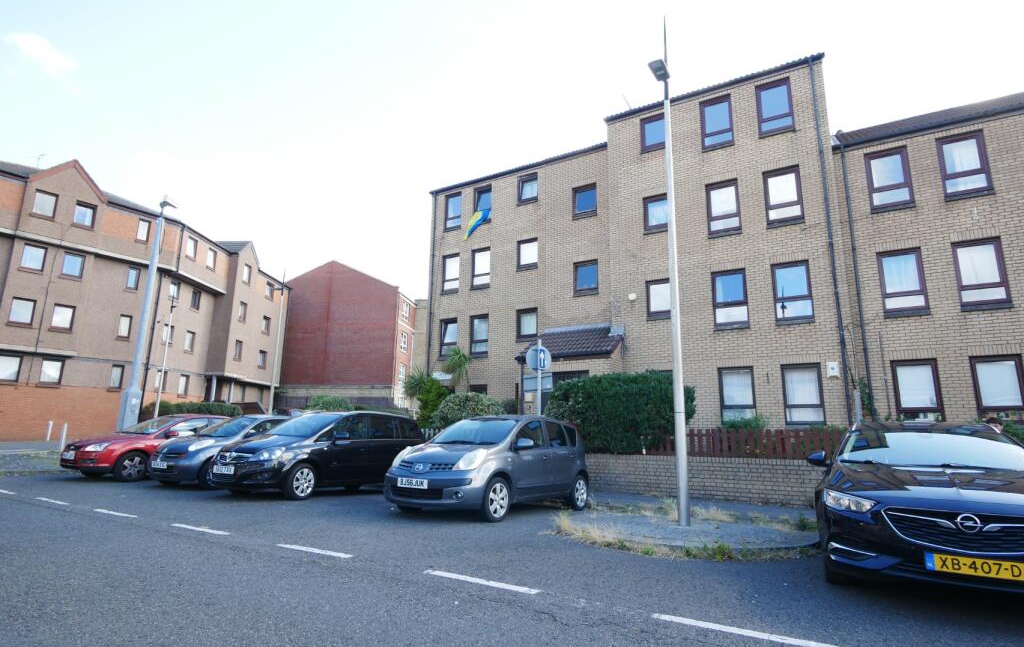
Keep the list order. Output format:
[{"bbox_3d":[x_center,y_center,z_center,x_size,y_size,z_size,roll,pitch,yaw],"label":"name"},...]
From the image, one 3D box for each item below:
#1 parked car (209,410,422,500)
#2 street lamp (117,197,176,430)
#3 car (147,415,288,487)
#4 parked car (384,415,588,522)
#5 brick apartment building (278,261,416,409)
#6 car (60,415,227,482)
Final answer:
[{"bbox_3d":[-3.593,2.585,10.726,1.861,1.635,4.467,-6,-16,30],"label":"parked car"},{"bbox_3d":[-12.044,-0.063,17.599,0.620,8.730,0.800,-8,-14,36],"label":"street lamp"},{"bbox_3d":[-5.963,2.860,12.011,1.720,1.540,3.715,-6,-16,30],"label":"car"},{"bbox_3d":[-0.196,2.243,8.614,1.750,1.550,4.083,-6,-16,32],"label":"parked car"},{"bbox_3d":[-15.334,2.290,49.245,12.200,14.450,7.500,-1,-12,9],"label":"brick apartment building"},{"bbox_3d":[-8.050,2.981,12.847,1.900,1.480,4.342,-6,-16,30],"label":"car"}]

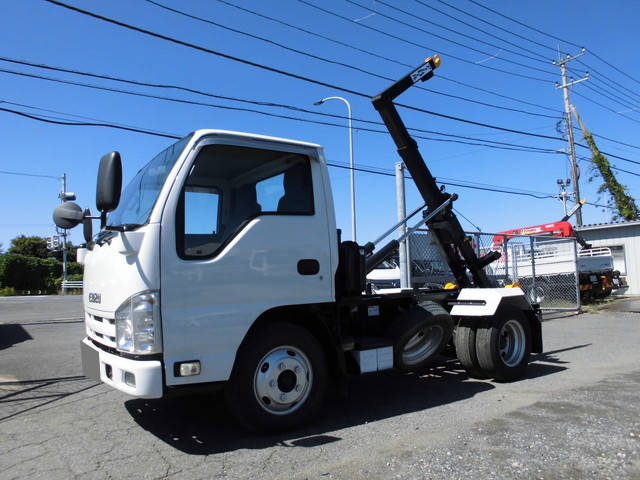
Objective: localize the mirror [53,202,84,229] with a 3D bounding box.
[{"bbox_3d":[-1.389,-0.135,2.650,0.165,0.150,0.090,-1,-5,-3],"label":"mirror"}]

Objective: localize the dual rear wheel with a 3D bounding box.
[{"bbox_3d":[1.697,0.983,4.682,0.690,0.690,0.420,2,-6,-36],"label":"dual rear wheel"}]

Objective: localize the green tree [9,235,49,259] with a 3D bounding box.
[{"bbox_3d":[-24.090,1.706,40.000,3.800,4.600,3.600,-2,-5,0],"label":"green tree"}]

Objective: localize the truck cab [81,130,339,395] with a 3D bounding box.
[{"bbox_3d":[-0.959,0.146,3.620,1.540,1.620,1.700,2,-6,-36],"label":"truck cab"}]

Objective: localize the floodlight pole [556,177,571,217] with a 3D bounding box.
[{"bbox_3d":[16.840,-0.387,32.649,0.950,7.640,0.450,-4,-6,23],"label":"floodlight pole"}]

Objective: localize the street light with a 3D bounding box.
[{"bbox_3d":[0.893,-1.821,20.642,1.900,8.840,0.300,-3,-5,12],"label":"street light"}]

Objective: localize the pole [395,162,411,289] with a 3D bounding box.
[{"bbox_3d":[1.616,0.071,9.271,0.150,3.190,0.150,-2,-5,0],"label":"pole"}]

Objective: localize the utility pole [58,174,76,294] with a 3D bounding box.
[{"bbox_3d":[-15.889,-0.374,30.000,0.800,7.550,0.450,-2,-5,0],"label":"utility pole"}]

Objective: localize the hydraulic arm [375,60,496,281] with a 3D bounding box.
[{"bbox_3d":[1.327,-0.788,5.387,2.050,2.680,0.600,2,-6,-36],"label":"hydraulic arm"}]

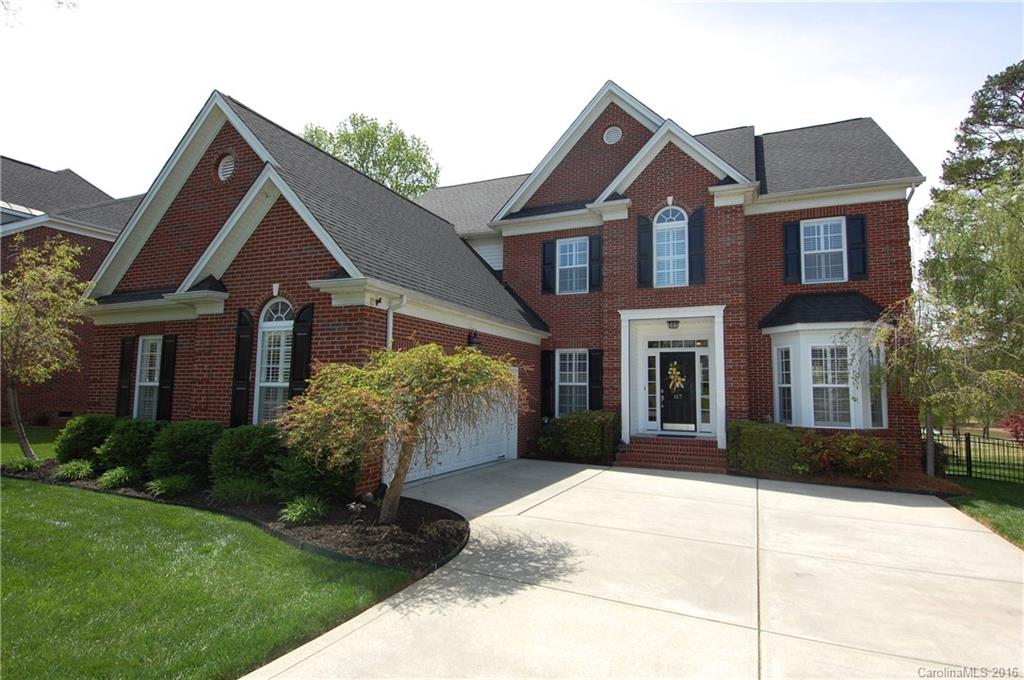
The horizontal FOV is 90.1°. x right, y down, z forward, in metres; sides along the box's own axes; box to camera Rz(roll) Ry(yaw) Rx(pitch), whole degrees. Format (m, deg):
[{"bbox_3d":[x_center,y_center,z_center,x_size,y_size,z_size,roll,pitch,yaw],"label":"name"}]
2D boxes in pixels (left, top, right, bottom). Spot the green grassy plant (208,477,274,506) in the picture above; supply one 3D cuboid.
[{"bbox_3d":[-3.740,2.035,7.076,0.800,0.380,0.700,-1,-6,25],"label":"green grassy plant"}]

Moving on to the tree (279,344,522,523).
[{"bbox_3d":[-1.220,1.038,5.660,2.600,1.920,2.350,-1,-6,25],"label":"tree"}]

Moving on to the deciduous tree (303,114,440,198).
[{"bbox_3d":[-7.345,-4.021,26.319,8.000,15.800,7.800,-1,-6,25],"label":"deciduous tree"}]

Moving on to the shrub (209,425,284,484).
[{"bbox_3d":[-3.654,1.651,7.110,1.030,0.890,1.000,-1,-6,25],"label":"shrub"}]

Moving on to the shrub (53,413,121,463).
[{"bbox_3d":[-7.113,1.707,8.730,1.020,0.880,1.000,-1,-6,25],"label":"shrub"}]

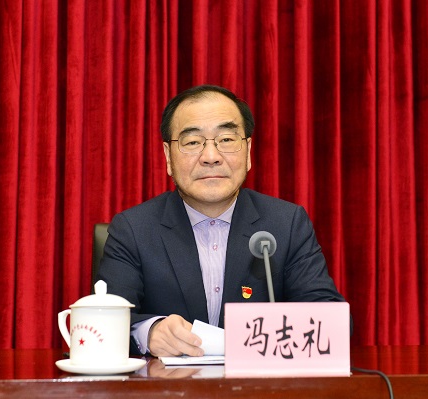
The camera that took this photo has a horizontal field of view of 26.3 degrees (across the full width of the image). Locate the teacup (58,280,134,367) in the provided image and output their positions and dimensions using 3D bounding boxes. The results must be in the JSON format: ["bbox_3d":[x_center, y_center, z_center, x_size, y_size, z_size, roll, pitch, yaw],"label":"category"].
[{"bbox_3d":[-0.185,0.187,1.409,0.127,0.127,0.099,-3,-5,37],"label":"teacup"}]

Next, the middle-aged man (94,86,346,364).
[{"bbox_3d":[0.017,0.385,1.785,0.540,1.280,0.660,0,-4,2],"label":"middle-aged man"}]

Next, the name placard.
[{"bbox_3d":[0.110,0.208,1.365,0.184,0.110,0.050,0,-4,4],"label":"name placard"}]

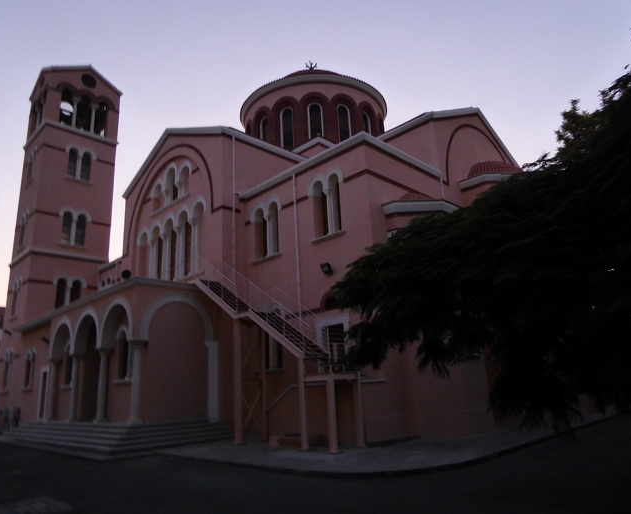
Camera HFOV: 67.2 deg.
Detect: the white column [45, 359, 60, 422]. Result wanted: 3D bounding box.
[{"bbox_3d":[-13.238,6.703,23.941,0.419,2.964,0.419,12,-21,-43],"label":"white column"}]

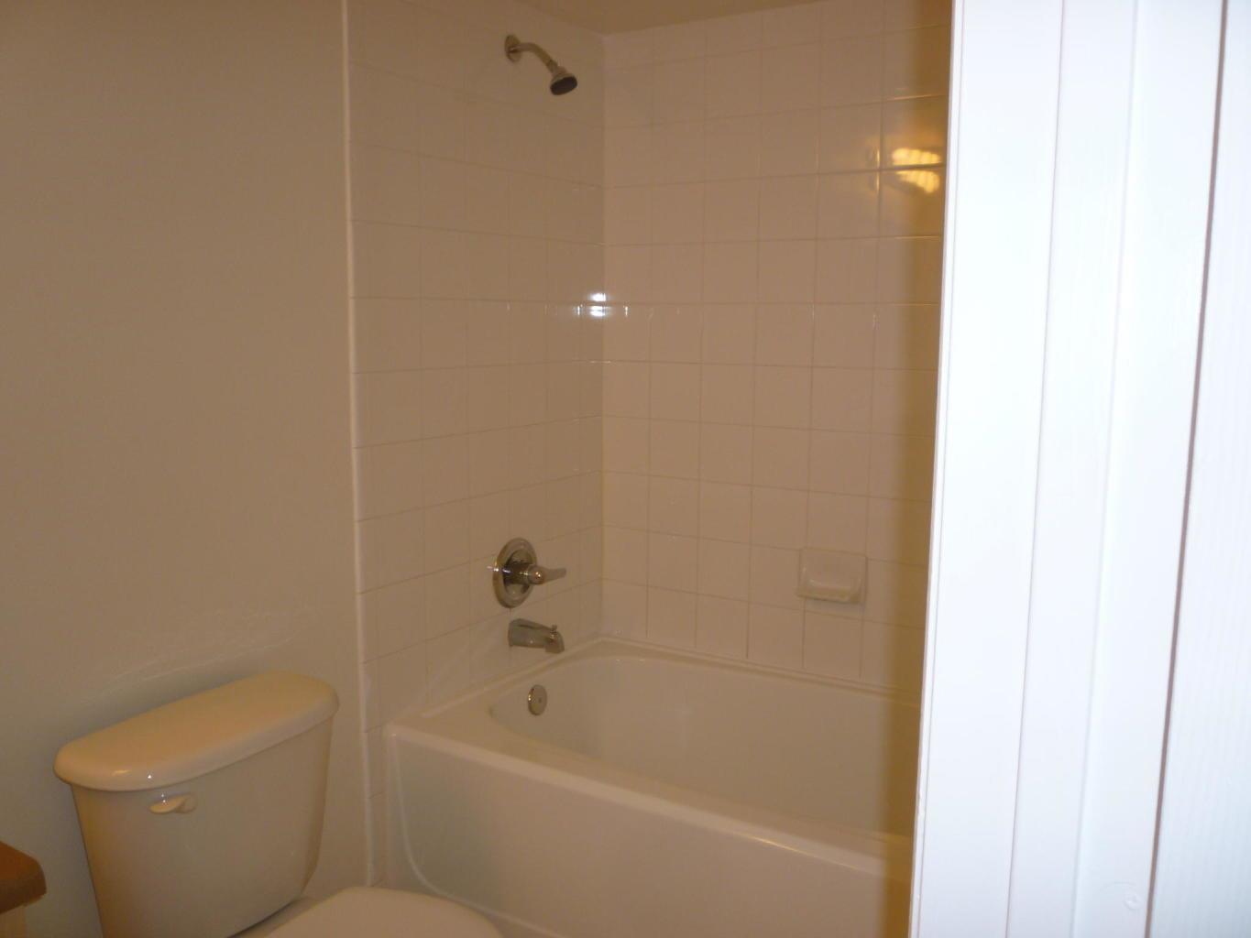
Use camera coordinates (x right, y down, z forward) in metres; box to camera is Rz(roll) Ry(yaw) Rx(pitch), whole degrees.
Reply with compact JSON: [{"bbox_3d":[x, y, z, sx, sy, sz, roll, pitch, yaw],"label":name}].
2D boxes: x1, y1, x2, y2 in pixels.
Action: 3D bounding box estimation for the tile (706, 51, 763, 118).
[{"bbox_3d":[0.270,-0.949,2.578,0.151,0.151,0.010,6,10,32],"label":"tile"}]

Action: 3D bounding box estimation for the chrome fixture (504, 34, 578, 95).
[{"bbox_3d":[-0.189,-0.938,2.409,0.178,0.139,0.068,6,10,32],"label":"chrome fixture"}]

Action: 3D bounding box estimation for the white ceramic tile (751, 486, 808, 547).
[{"bbox_3d":[0.391,0.124,2.659,0.151,0.151,0.010,5,9,32],"label":"white ceramic tile"}]

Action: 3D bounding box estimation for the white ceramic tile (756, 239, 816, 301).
[{"bbox_3d":[0.397,-0.484,2.584,0.152,0.152,0.008,5,9,32],"label":"white ceramic tile"}]

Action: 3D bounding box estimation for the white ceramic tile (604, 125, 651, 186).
[{"bbox_3d":[0.010,-0.825,2.783,0.151,0.152,0.008,5,9,32],"label":"white ceramic tile"}]

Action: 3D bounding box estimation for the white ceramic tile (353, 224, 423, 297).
[{"bbox_3d":[-0.497,-0.431,2.175,0.010,0.149,0.191,6,10,32],"label":"white ceramic tile"}]

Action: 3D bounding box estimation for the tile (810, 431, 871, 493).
[{"bbox_3d":[0.525,-0.015,2.574,0.152,0.152,0.009,5,9,32],"label":"tile"}]

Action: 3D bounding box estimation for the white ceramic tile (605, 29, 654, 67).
[{"bbox_3d":[0.012,-1.100,2.754,0.152,0.087,0.009,5,9,32],"label":"white ceramic tile"}]

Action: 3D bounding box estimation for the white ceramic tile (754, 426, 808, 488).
[{"bbox_3d":[0.391,-0.027,2.633,0.149,0.149,0.010,6,10,32],"label":"white ceramic tile"}]

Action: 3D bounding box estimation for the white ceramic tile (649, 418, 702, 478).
[{"bbox_3d":[0.135,-0.052,2.818,0.152,0.152,0.009,5,9,32],"label":"white ceramic tile"}]

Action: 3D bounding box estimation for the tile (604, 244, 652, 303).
[{"bbox_3d":[0.007,-0.519,2.815,0.151,0.151,0.010,5,9,32],"label":"tile"}]

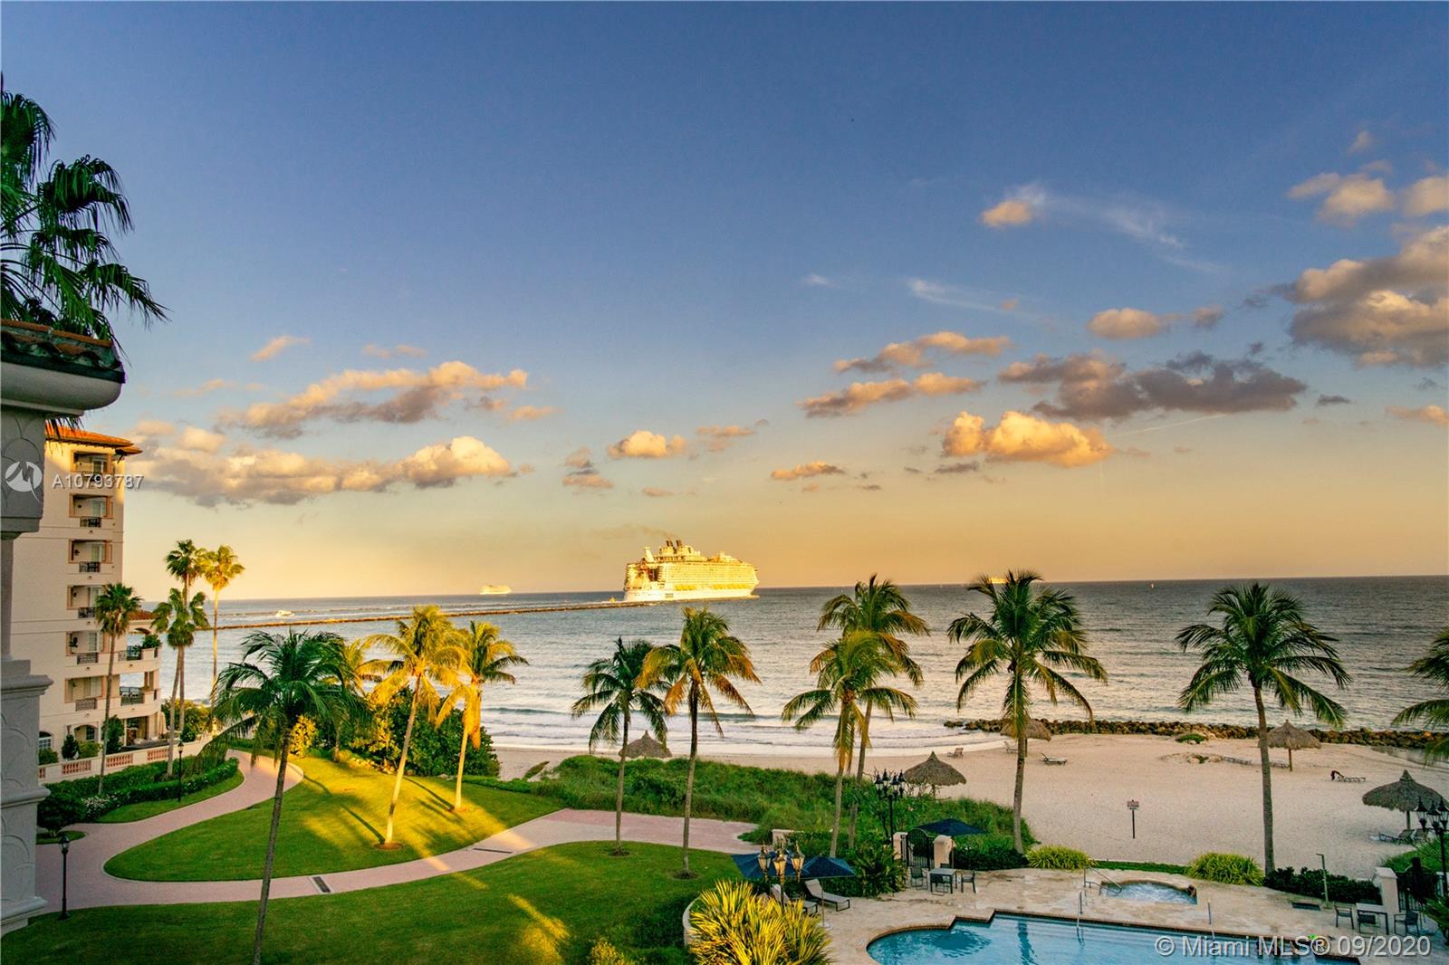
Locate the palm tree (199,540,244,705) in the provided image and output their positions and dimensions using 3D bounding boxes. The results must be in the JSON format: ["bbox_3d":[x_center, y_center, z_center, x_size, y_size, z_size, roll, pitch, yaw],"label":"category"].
[{"bbox_3d":[-46.785,14.454,89.319,4.431,17.378,4.431,-1,-6,0],"label":"palm tree"}]

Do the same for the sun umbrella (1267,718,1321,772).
[{"bbox_3d":[36.386,16.976,62.241,3.811,3.255,3.811,-5,-7,29],"label":"sun umbrella"}]

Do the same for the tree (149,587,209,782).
[{"bbox_3d":[-33.711,12.419,59.553,3.185,11.931,3.185,2,-7,-29],"label":"tree"}]

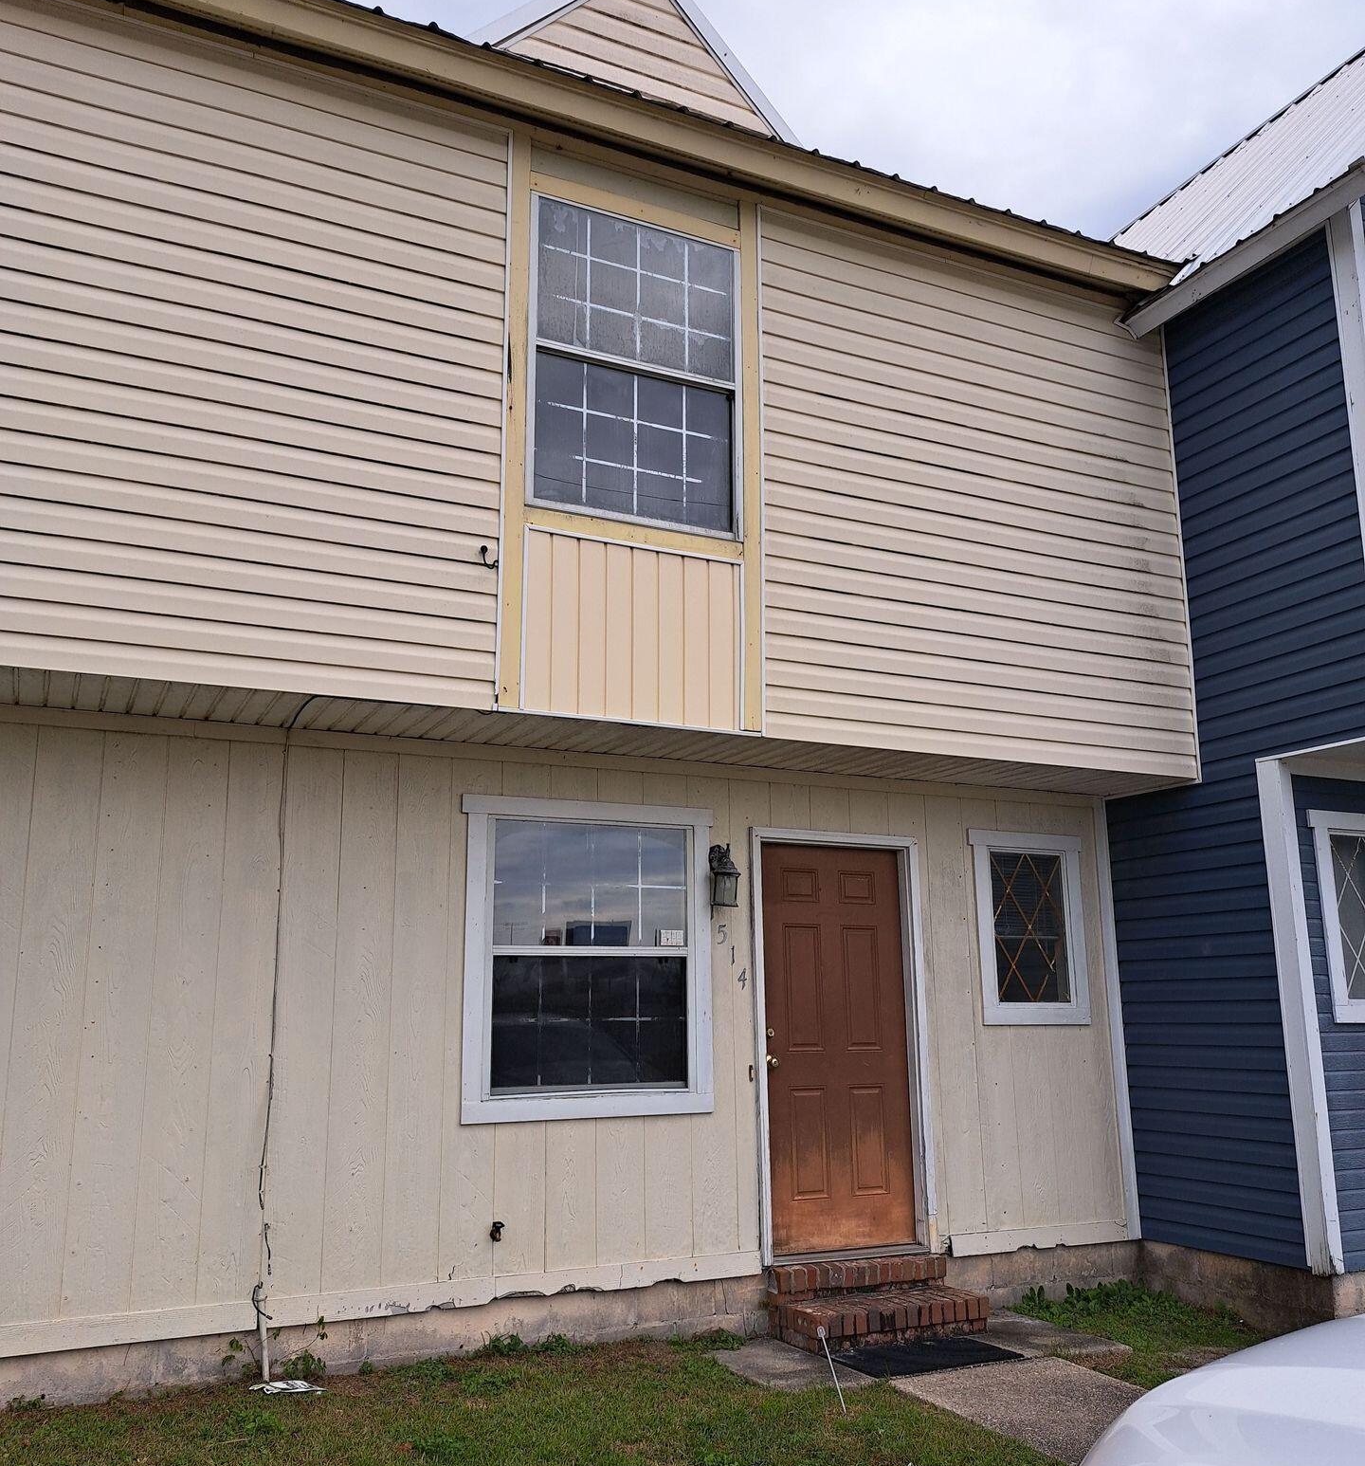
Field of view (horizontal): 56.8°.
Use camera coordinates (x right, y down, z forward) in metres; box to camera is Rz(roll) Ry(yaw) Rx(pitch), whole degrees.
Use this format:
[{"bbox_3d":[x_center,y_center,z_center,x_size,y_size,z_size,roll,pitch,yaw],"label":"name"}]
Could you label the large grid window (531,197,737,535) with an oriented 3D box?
[{"bbox_3d":[-0.208,-1.678,5.853,1.071,1.521,0.080,5,-13,-25],"label":"large grid window"}]

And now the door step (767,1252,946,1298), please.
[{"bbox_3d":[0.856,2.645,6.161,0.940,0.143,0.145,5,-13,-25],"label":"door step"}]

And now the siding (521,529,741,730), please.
[{"bbox_3d":[-0.206,-0.443,5.586,1.055,0.801,0.050,5,-13,-25],"label":"siding"}]

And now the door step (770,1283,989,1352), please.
[{"bbox_3d":[0.937,2.764,5.982,0.935,0.163,0.436,5,-13,-25],"label":"door step"}]

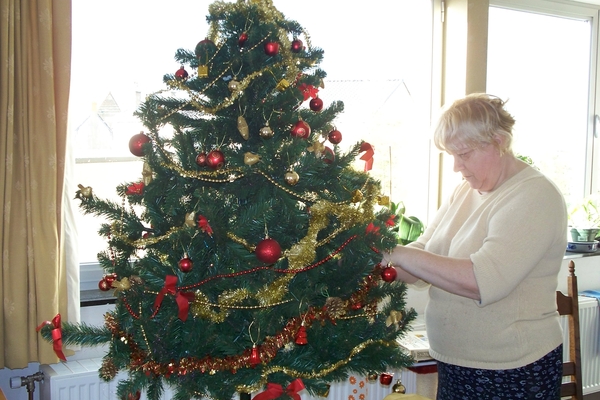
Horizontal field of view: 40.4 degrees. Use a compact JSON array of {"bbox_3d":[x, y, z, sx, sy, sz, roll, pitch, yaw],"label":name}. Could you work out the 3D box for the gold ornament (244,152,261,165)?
[{"bbox_3d":[-0.113,-0.098,1.930,0.038,0.034,0.029,1,4,0],"label":"gold ornament"}]

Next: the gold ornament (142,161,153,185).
[{"bbox_3d":[-0.388,-0.067,2.070,0.030,0.062,0.028,0,5,-11],"label":"gold ornament"}]

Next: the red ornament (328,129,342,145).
[{"bbox_3d":[0.090,-0.159,2.070,0.035,0.039,0.035,1,5,2],"label":"red ornament"}]

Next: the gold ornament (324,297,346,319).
[{"bbox_3d":[0.084,0.257,1.930,0.047,0.050,0.046,1,5,0],"label":"gold ornament"}]

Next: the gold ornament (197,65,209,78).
[{"bbox_3d":[-0.259,-0.342,2.170,0.027,0.029,0.026,1,4,-7],"label":"gold ornament"}]

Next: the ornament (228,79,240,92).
[{"bbox_3d":[-0.176,-0.306,2.180,0.034,0.037,0.034,1,4,0],"label":"ornament"}]

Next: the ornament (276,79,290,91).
[{"bbox_3d":[-0.040,-0.280,1.990,0.028,0.028,0.028,1,5,-1],"label":"ornament"}]

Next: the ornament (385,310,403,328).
[{"bbox_3d":[0.241,0.307,2.100,0.044,0.046,0.025,0,5,-11],"label":"ornament"}]

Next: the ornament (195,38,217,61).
[{"bbox_3d":[-0.259,-0.412,2.240,0.059,0.062,0.059,1,5,0],"label":"ornament"}]

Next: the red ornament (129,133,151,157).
[{"bbox_3d":[-0.416,-0.142,2.120,0.060,0.062,0.060,1,4,0],"label":"red ornament"}]

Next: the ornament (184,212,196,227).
[{"bbox_3d":[-0.255,0.045,1.900,0.028,0.038,0.026,1,4,11],"label":"ornament"}]

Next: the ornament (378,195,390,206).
[{"bbox_3d":[0.217,0.001,2.090,0.028,0.026,0.026,0,5,-6],"label":"ornament"}]

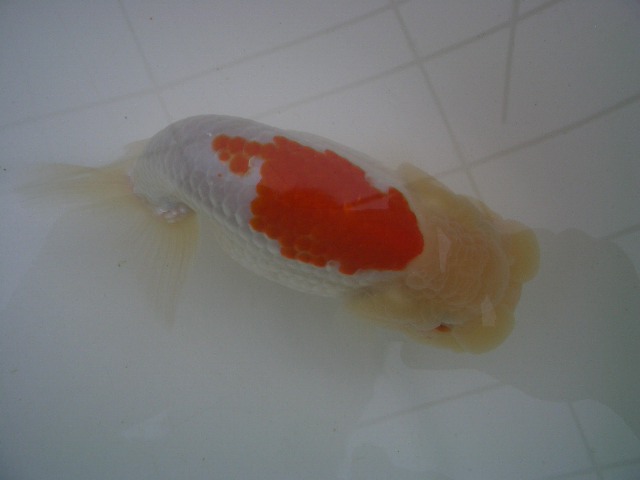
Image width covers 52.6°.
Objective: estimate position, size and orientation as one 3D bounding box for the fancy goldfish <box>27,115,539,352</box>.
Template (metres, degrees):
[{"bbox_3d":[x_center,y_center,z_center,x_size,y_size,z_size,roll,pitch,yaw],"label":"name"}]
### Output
[{"bbox_3d":[-0.014,0.002,0.228,0.167,0.057,0.067,17,70,6],"label":"fancy goldfish"}]

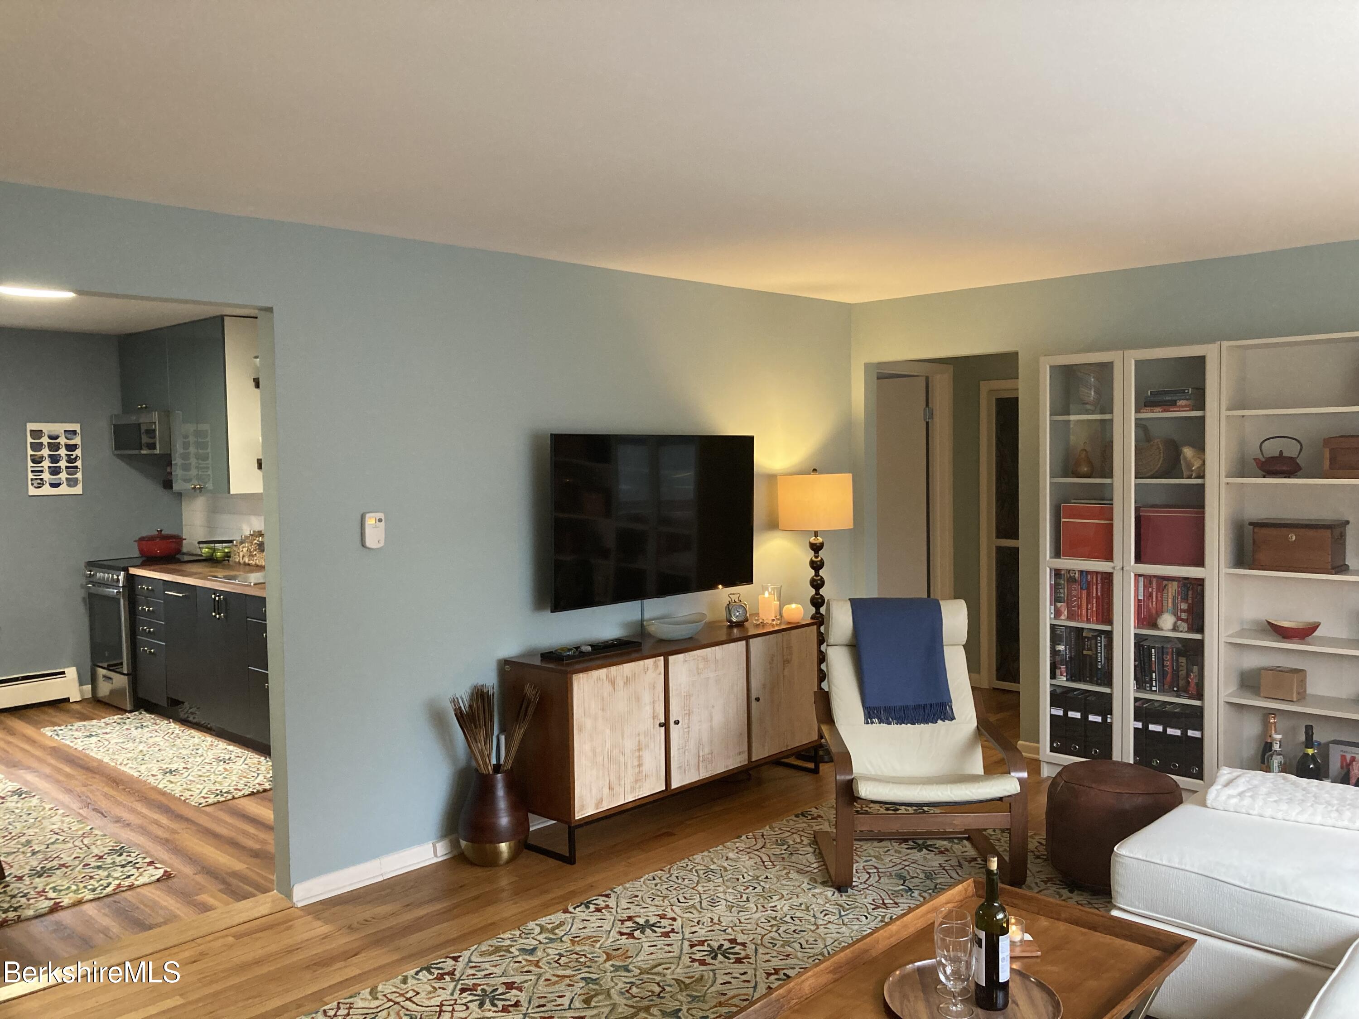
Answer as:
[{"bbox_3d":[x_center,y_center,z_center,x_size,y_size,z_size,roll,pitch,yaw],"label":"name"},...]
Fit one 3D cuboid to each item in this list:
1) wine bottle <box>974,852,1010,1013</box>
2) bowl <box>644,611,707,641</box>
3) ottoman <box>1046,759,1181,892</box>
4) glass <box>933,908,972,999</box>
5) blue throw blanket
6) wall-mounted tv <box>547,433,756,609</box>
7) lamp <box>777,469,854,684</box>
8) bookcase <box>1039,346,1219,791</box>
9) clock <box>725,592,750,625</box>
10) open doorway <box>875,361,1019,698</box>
[{"bbox_3d":[0.688,0.922,2.411,0.074,0.329,0.074,0,3,16],"label":"wine bottle"},{"bbox_3d":[-0.008,0.525,4.917,0.325,0.100,0.200,-3,4,-33],"label":"bowl"},{"bbox_3d":[1.604,1.151,4.046,0.485,0.400,0.485,2,4,44],"label":"ottoman"},{"bbox_3d":[0.614,0.994,2.457,0.083,0.172,0.083,-1,3,0],"label":"glass"},{"bbox_3d":[0.904,0.609,4.502,0.385,0.495,0.310,-1,3,-2],"label":"blue throw blanket"},{"bbox_3d":[-0.091,0.031,4.986,0.060,0.731,1.268,2,4,44],"label":"wall-mounted tv"},{"bbox_3d":[0.714,0.532,5.648,0.385,1.488,0.385,-1,3,0],"label":"lamp"},{"bbox_3d":[2.107,0.286,5.057,0.800,2.020,0.300,2,4,44],"label":"bookcase"},{"bbox_3d":[0.279,0.477,5.271,0.090,0.150,0.075,-2,3,-23],"label":"clock"},{"bbox_3d":[1.442,0.221,5.984,0.935,2.075,0.130,2,4,44],"label":"open doorway"}]

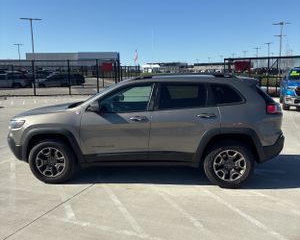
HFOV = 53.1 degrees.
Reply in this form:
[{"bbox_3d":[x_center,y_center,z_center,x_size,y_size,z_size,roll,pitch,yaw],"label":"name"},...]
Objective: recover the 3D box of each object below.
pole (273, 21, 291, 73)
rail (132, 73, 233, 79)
[{"bbox_3d":[20.032,-10.572,46.014,2.650,8.448,0.500,1,10,13],"label":"pole"},{"bbox_3d":[0.503,-0.681,4.605,1.560,0.085,0.060,0,10,6],"label":"rail"}]

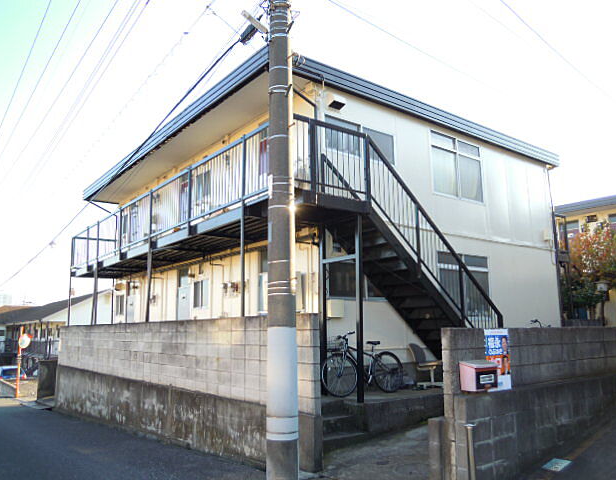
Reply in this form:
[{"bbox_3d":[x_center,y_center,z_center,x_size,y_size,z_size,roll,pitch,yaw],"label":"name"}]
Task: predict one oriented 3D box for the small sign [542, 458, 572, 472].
[{"bbox_3d":[2.425,2.187,5.029,0.265,0.015,0.180,-6,-5,-39],"label":"small sign"}]

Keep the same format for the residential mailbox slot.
[{"bbox_3d":[1.617,1.269,4.841,0.360,0.265,0.190,7,-12,-37],"label":"residential mailbox slot"}]

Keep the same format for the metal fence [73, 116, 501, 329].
[{"bbox_3d":[-1.915,1.170,13.660,5.300,3.950,12.180,7,-12,-37],"label":"metal fence"}]

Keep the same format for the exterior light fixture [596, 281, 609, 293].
[{"bbox_3d":[7.680,1.213,13.500,0.280,0.310,0.280,7,-12,-37],"label":"exterior light fixture"}]

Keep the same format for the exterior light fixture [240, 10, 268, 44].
[{"bbox_3d":[-0.611,-2.459,5.963,0.130,0.200,0.460,-9,-13,40],"label":"exterior light fixture"}]

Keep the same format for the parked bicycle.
[{"bbox_3d":[0.960,2.056,8.639,1.700,1.040,0.570,6,-12,-35],"label":"parked bicycle"}]

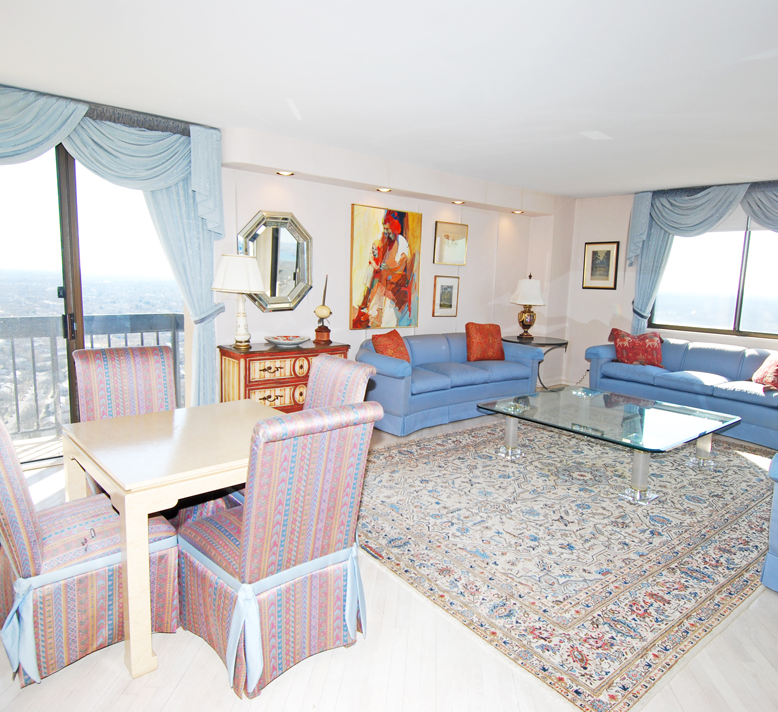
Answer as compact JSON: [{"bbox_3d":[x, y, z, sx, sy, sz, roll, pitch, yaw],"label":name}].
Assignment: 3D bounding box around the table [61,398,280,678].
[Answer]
[{"bbox_3d":[-0.887,0.721,2.605,1.014,0.715,1.036,-5,11,-40],"label":"table"}]

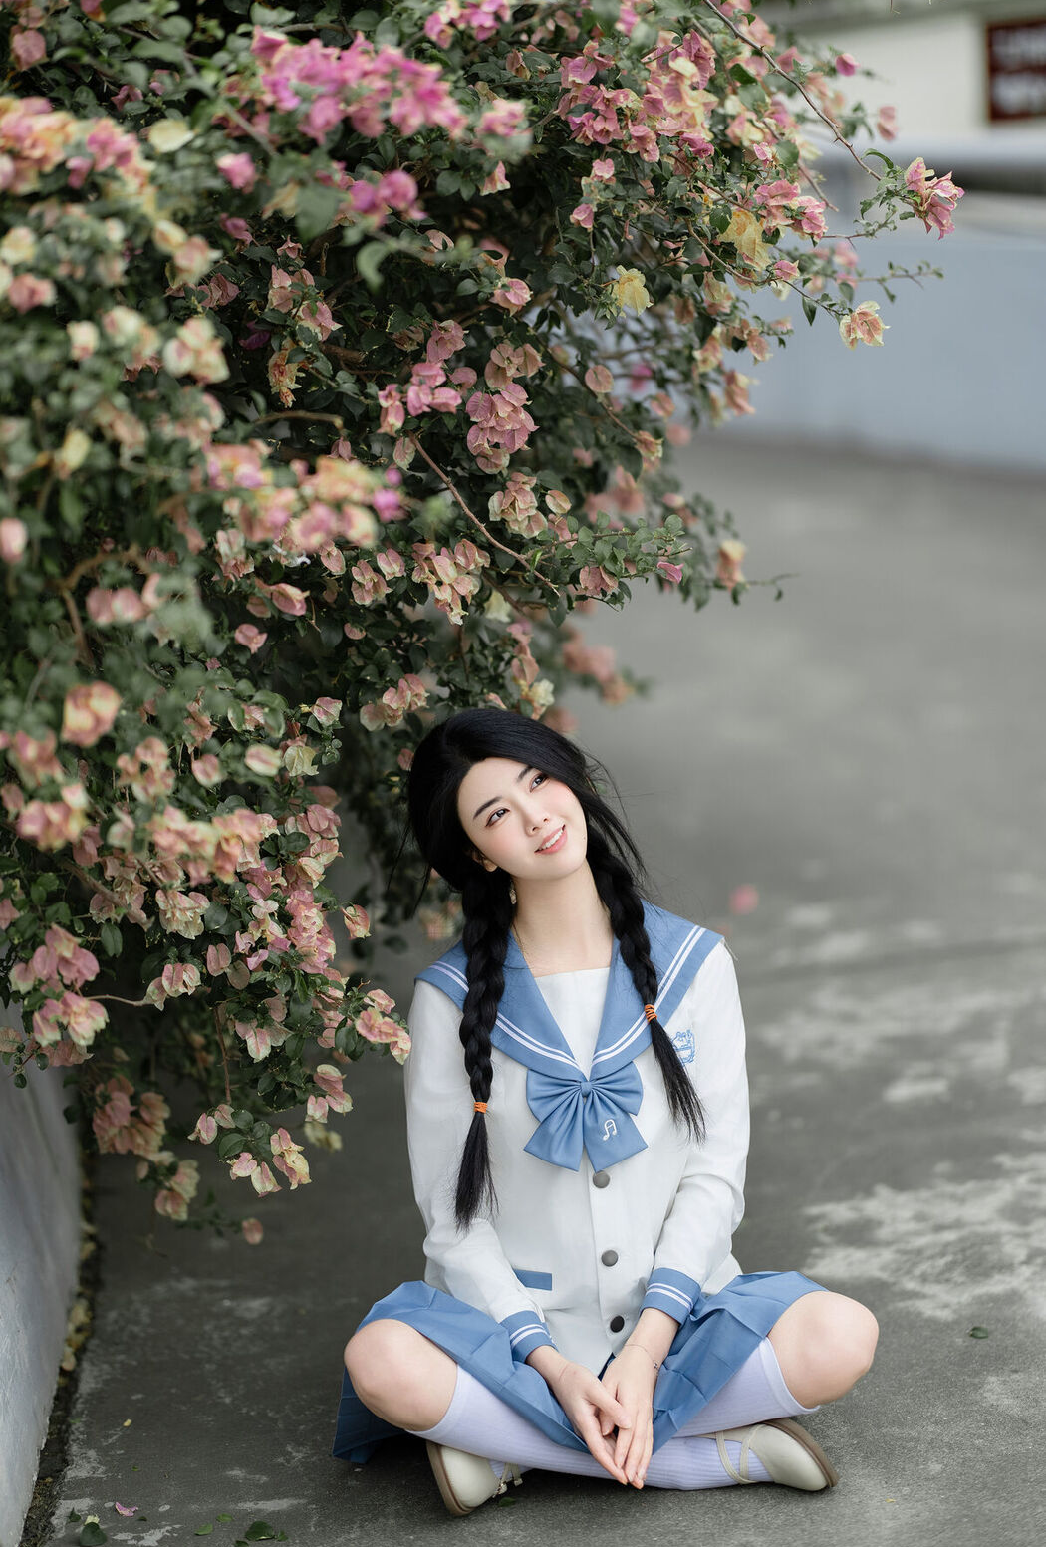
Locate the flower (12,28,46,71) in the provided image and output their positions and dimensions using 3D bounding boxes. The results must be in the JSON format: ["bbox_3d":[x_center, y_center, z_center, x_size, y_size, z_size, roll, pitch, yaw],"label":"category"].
[{"bbox_3d":[-0.501,-0.733,3.750,0.031,0.043,0.032,-1,8,-10],"label":"flower"}]

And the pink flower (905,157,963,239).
[{"bbox_3d":[0.466,-0.652,4.200,0.054,0.092,0.067,-7,10,-40],"label":"pink flower"}]

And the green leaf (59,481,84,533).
[{"bbox_3d":[-0.408,-0.240,3.350,0.019,0.043,0.017,-3,9,-20],"label":"green leaf"}]

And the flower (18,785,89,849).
[{"bbox_3d":[-0.423,0.039,3.330,0.067,0.061,0.060,-2,10,-10],"label":"flower"}]

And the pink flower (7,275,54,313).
[{"bbox_3d":[-0.449,-0.438,3.380,0.044,0.036,0.040,-2,10,-10],"label":"pink flower"}]

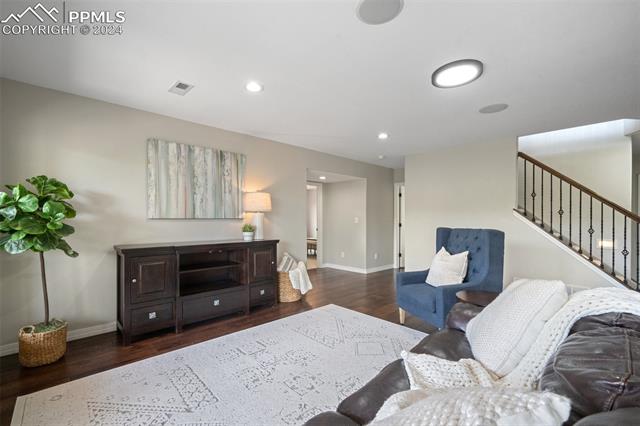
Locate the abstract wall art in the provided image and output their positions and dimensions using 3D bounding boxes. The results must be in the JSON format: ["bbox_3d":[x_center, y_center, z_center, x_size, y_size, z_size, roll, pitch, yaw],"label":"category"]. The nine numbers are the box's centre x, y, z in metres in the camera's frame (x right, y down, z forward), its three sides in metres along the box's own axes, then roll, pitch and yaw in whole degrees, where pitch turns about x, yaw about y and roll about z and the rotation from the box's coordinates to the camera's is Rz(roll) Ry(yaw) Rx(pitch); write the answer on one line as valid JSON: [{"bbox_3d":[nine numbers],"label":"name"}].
[{"bbox_3d":[-1.534,-0.383,3.472,1.210,0.915,0.040,1,-2,-43],"label":"abstract wall art"}]

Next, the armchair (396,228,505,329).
[{"bbox_3d":[1.393,0.723,2.908,0.820,1.085,0.730,0,-1,-20],"label":"armchair"}]

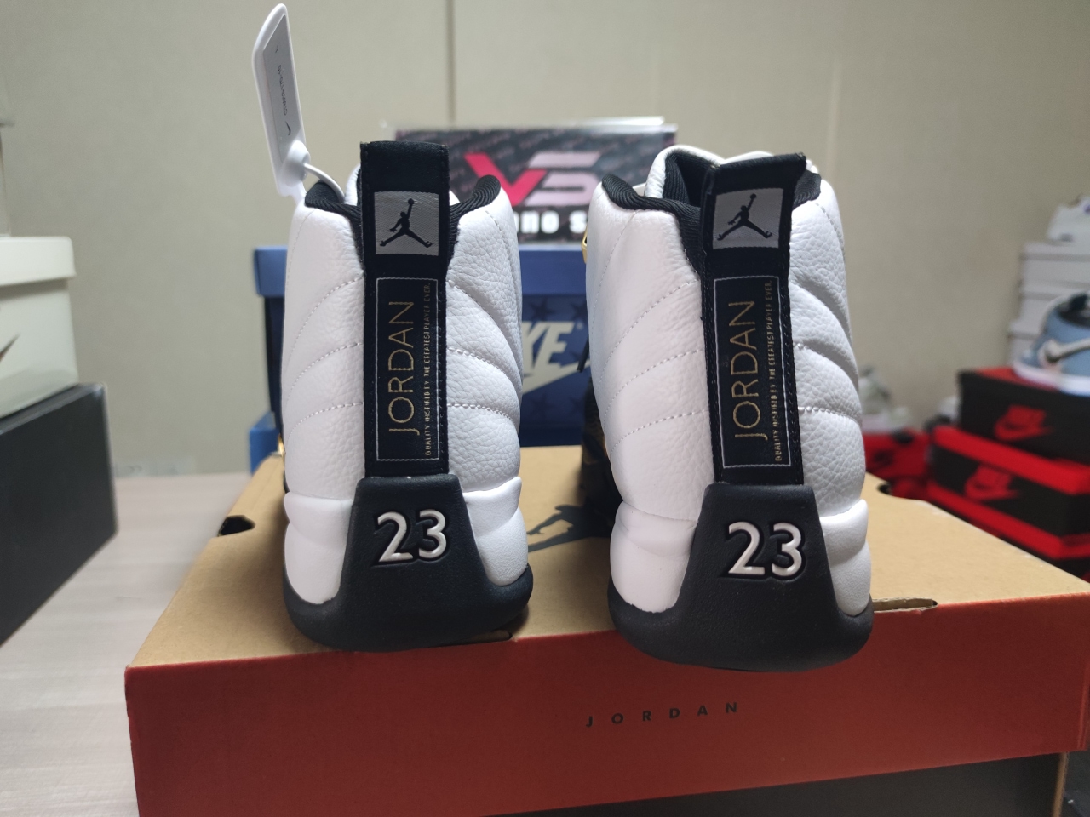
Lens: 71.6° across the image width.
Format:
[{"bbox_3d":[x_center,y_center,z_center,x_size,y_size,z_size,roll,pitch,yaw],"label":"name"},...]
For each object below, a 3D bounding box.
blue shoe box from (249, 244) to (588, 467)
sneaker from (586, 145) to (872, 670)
[{"bbox_3d":[-0.033,-0.074,0.657,0.354,0.125,0.228,-1,13,-5],"label":"blue shoe box"},{"bbox_3d":[0.075,-0.030,0.357,0.115,0.170,0.300,2,13,4],"label":"sneaker"}]

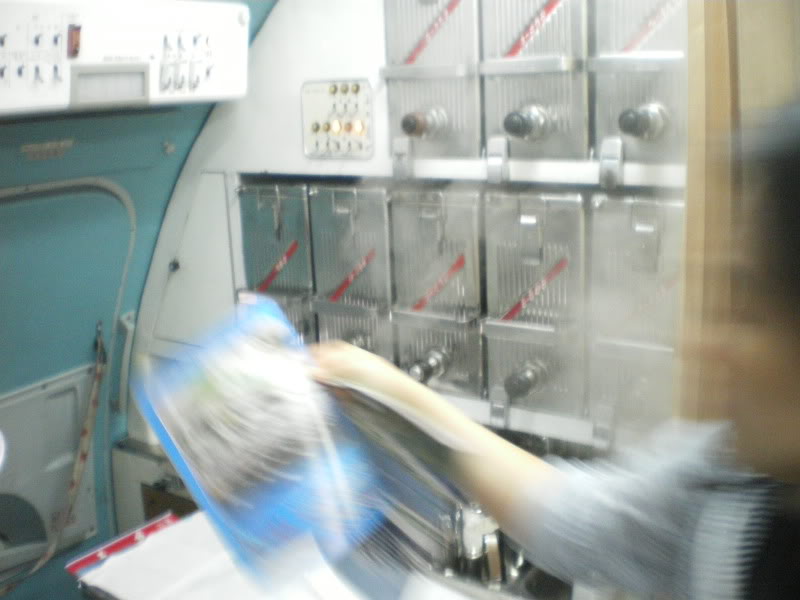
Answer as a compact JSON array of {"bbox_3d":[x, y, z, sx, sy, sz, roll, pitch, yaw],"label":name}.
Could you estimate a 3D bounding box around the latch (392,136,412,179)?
[{"bbox_3d":[0.005,-0.256,1.493,0.025,0.072,0.022,7,18,31],"label":"latch"}]

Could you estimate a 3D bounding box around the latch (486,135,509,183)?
[{"bbox_3d":[0.164,-0.237,1.396,0.029,0.077,0.022,7,18,31],"label":"latch"}]

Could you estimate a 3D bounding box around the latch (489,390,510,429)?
[{"bbox_3d":[0.181,0.199,1.516,0.033,0.060,0.022,7,18,31],"label":"latch"}]

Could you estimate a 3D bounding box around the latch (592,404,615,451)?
[{"bbox_3d":[0.346,0.217,1.415,0.029,0.070,0.022,7,18,31],"label":"latch"}]

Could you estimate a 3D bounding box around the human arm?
[{"bbox_3d":[0.100,0.163,0.900,0.500,0.150,0.120,21,26,35],"label":"human arm"}]

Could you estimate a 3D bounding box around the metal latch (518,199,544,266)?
[{"bbox_3d":[0.221,-0.112,1.398,0.038,0.107,0.020,7,18,31],"label":"metal latch"}]

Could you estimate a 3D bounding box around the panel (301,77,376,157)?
[{"bbox_3d":[-0.115,-0.337,1.550,0.143,0.141,0.015,7,18,31],"label":"panel"}]

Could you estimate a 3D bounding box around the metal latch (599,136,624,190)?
[{"bbox_3d":[0.329,-0.213,1.294,0.031,0.080,0.025,7,18,31],"label":"metal latch"}]

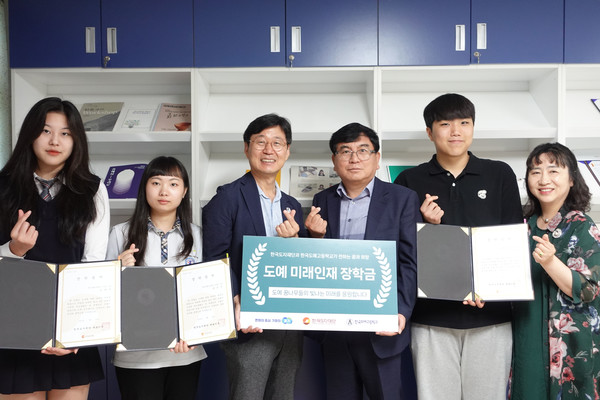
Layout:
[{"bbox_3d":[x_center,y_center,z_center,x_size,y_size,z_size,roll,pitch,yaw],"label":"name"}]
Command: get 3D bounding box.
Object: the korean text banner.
[{"bbox_3d":[0.077,0.317,2.152,0.592,0.346,0.015,2,-14,-5],"label":"korean text banner"}]

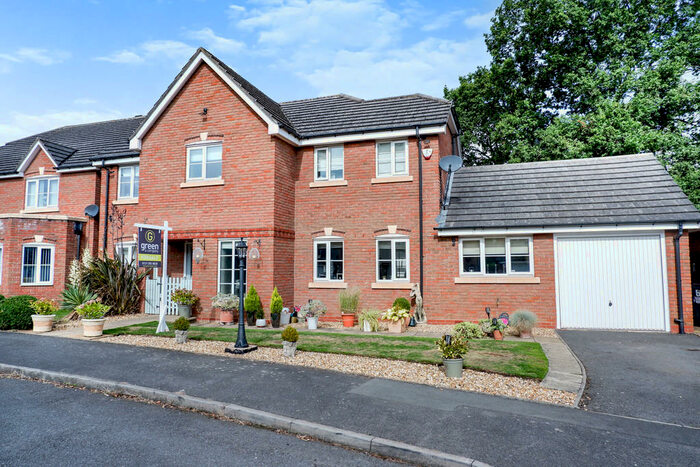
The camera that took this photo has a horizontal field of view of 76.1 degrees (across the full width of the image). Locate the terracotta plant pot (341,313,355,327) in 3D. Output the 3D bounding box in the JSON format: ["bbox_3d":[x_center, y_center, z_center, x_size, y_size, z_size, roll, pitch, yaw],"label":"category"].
[{"bbox_3d":[-0.032,2.147,11.021,0.343,0.295,0.343,0,-4,0],"label":"terracotta plant pot"}]

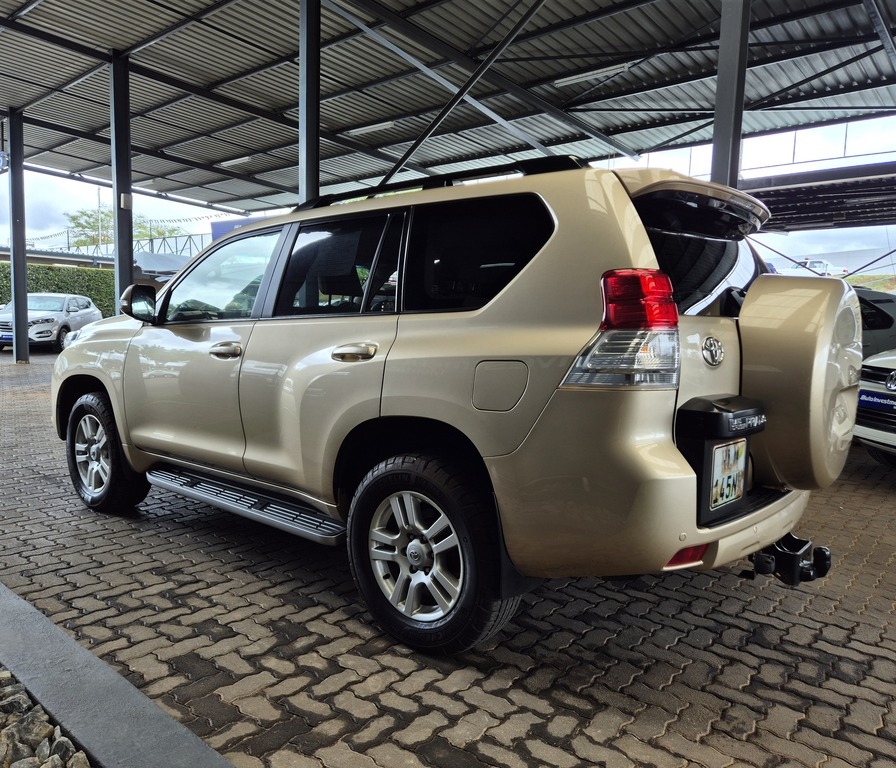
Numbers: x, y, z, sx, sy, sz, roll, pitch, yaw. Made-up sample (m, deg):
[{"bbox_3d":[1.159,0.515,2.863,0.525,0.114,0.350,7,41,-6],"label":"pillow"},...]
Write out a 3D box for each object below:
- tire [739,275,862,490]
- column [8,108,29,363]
[{"bbox_3d":[1.350,-0.009,2.572,0.260,0.790,0.790,6,7,40],"label":"tire"},{"bbox_3d":[-9.681,-3.322,15.384,0.190,5.700,0.280,5,6,39],"label":"column"}]

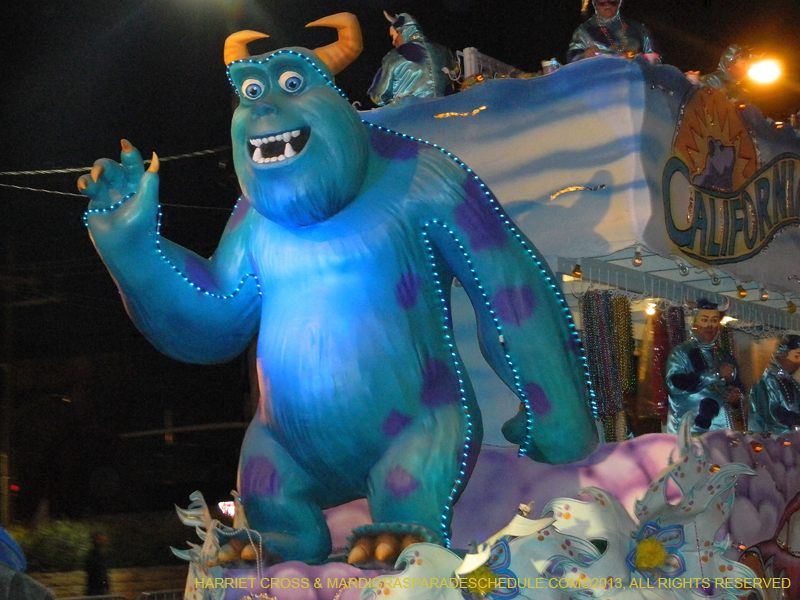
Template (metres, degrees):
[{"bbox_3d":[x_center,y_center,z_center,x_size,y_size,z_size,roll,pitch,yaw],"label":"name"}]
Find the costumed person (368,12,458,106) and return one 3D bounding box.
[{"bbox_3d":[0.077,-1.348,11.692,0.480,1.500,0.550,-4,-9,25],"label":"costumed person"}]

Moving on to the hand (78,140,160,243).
[{"bbox_3d":[-1.795,-0.694,10.350,0.480,0.620,0.360,-4,-9,27],"label":"hand"}]

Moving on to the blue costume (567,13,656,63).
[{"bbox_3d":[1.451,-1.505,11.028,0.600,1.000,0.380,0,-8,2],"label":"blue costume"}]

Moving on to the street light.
[{"bbox_3d":[5.400,-3.390,24.000,0.460,0.360,0.400,0,-8,0],"label":"street light"}]

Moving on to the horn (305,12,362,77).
[{"bbox_3d":[-0.405,-1.586,10.000,0.320,0.370,0.180,-5,-9,29],"label":"horn"}]

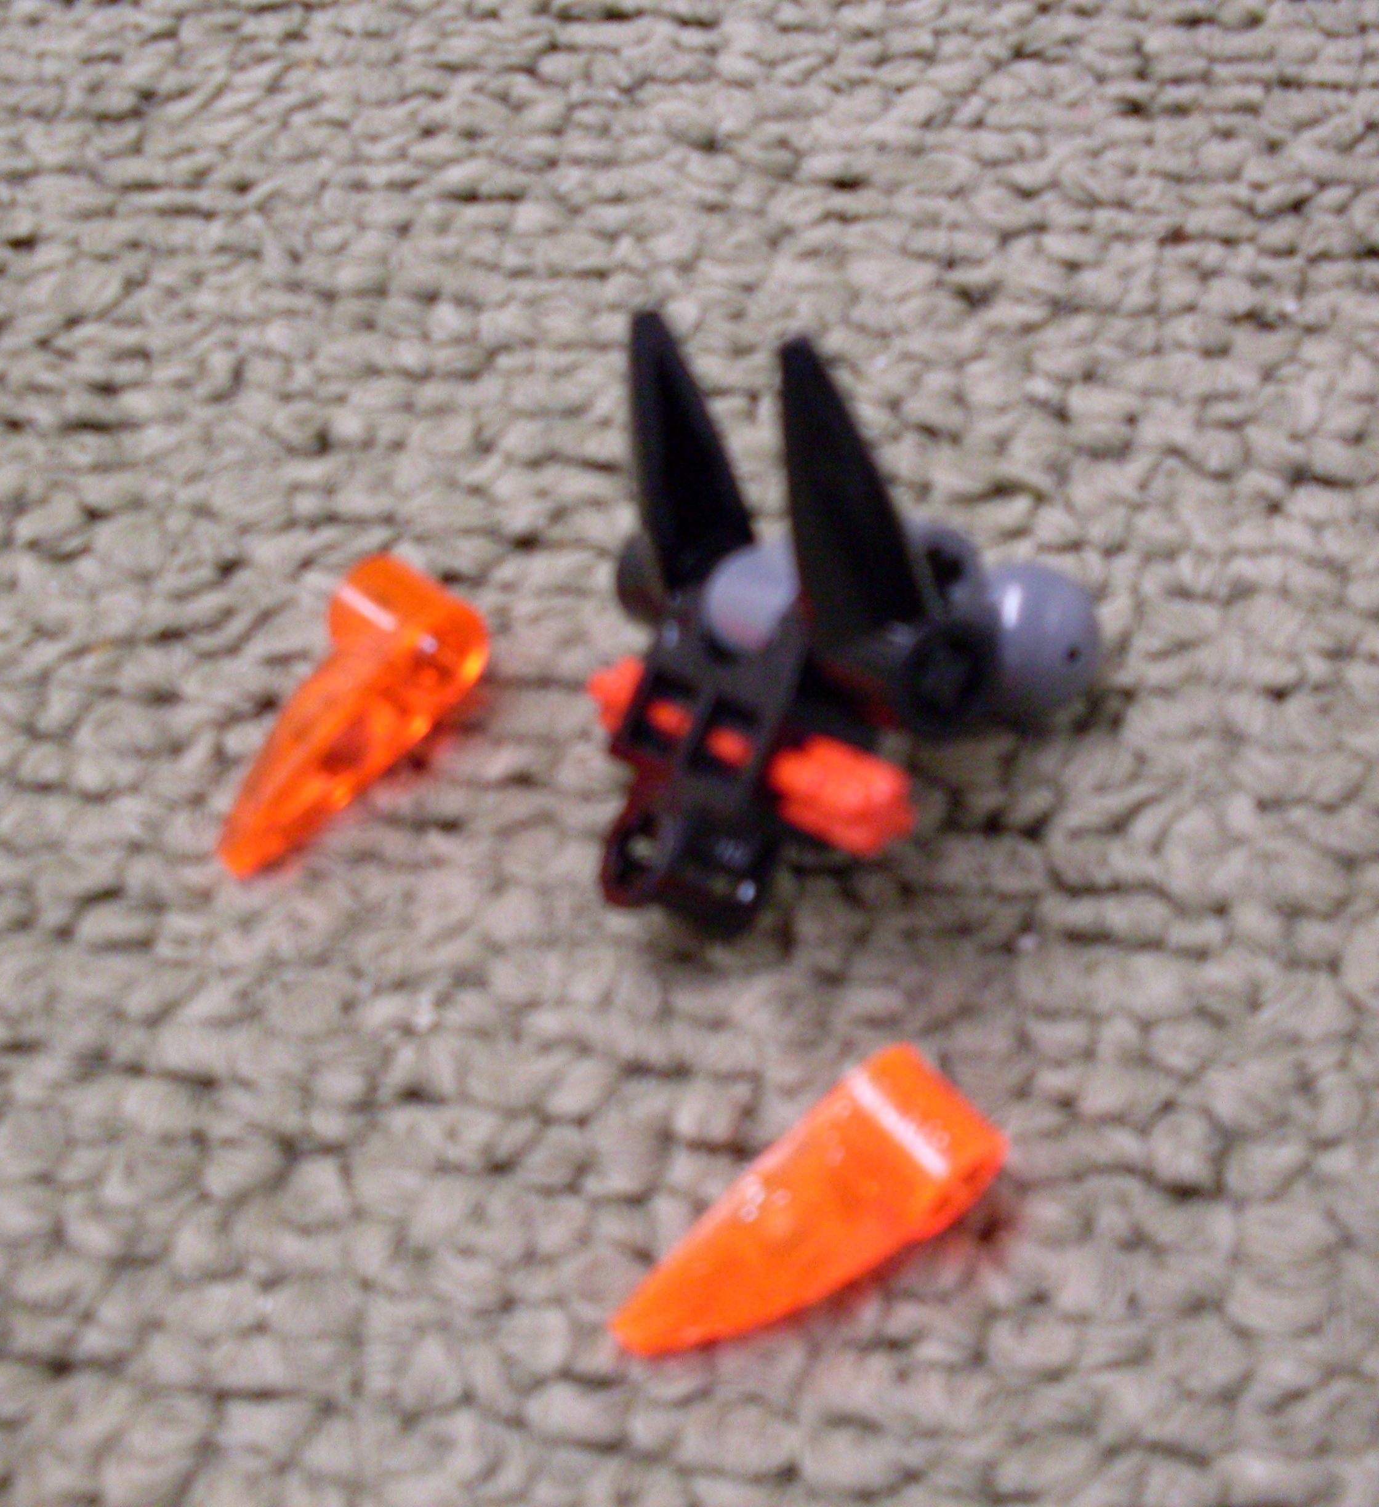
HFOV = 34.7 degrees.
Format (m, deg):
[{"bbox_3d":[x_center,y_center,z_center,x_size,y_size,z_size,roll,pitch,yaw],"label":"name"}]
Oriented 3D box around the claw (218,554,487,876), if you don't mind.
[{"bbox_3d":[-0.024,-0.002,0.148,0.008,0.008,0.024,26,62,15],"label":"claw"}]

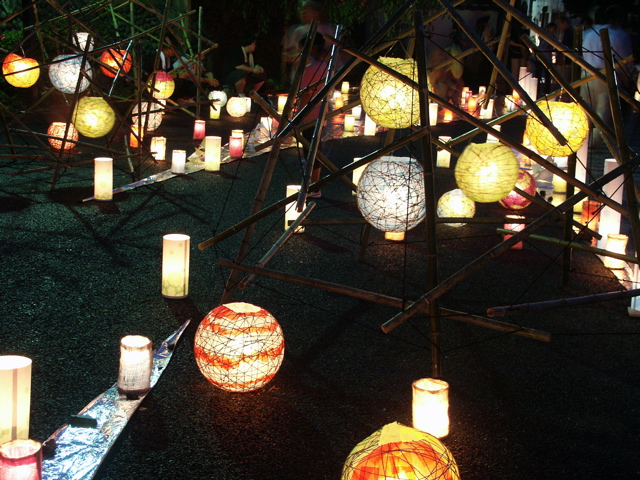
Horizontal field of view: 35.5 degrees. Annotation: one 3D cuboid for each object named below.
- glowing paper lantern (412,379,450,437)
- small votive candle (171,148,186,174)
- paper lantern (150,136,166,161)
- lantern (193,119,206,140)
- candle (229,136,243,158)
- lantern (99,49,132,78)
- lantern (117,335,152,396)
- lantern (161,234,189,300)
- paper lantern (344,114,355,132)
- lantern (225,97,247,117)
[{"bbox_3d":[0.389,0.590,3.500,0.127,0.172,0.127,4,13,0],"label":"glowing paper lantern"},{"bbox_3d":[-1.232,-0.680,8.731,0.115,0.193,0.115,0,13,-8],"label":"small votive candle"},{"bbox_3d":[-1.508,-0.855,9.335,0.135,0.206,0.135,4,13,0],"label":"paper lantern"},{"bbox_3d":[-1.323,-1.211,10.995,0.135,0.202,0.135,0,13,-7],"label":"lantern"},{"bbox_3d":[-0.811,-0.897,9.659,0.126,0.195,0.126,4,13,0],"label":"candle"},{"bbox_3d":[-1.924,-1.668,9.436,0.310,0.280,0.310,4,13,0],"label":"lantern"},{"bbox_3d":[-0.676,0.462,3.661,0.120,0.190,0.120,4,13,0],"label":"lantern"},{"bbox_3d":[-0.713,0.131,4.952,0.132,0.297,0.132,4,13,0],"label":"lantern"},{"bbox_3d":[0.364,-1.418,12.151,0.122,0.200,0.122,2,13,1],"label":"paper lantern"},{"bbox_3d":[-1.099,-1.763,13.265,0.286,0.271,0.286,1,13,-5],"label":"lantern"}]

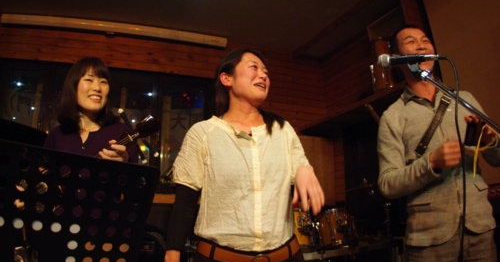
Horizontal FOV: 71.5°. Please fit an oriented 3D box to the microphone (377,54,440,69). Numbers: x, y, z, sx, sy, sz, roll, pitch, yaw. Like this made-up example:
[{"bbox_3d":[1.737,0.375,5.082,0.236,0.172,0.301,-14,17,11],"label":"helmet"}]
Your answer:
[{"bbox_3d":[0.528,-0.237,1.150,0.195,0.051,0.051,-2,-13,12],"label":"microphone"}]

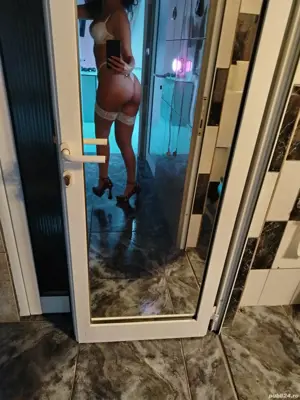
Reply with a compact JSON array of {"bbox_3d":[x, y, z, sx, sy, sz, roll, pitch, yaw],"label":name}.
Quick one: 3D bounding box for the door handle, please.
[{"bbox_3d":[-0.201,-0.134,0.829,0.137,0.058,0.072,1,28,-8],"label":"door handle"}]

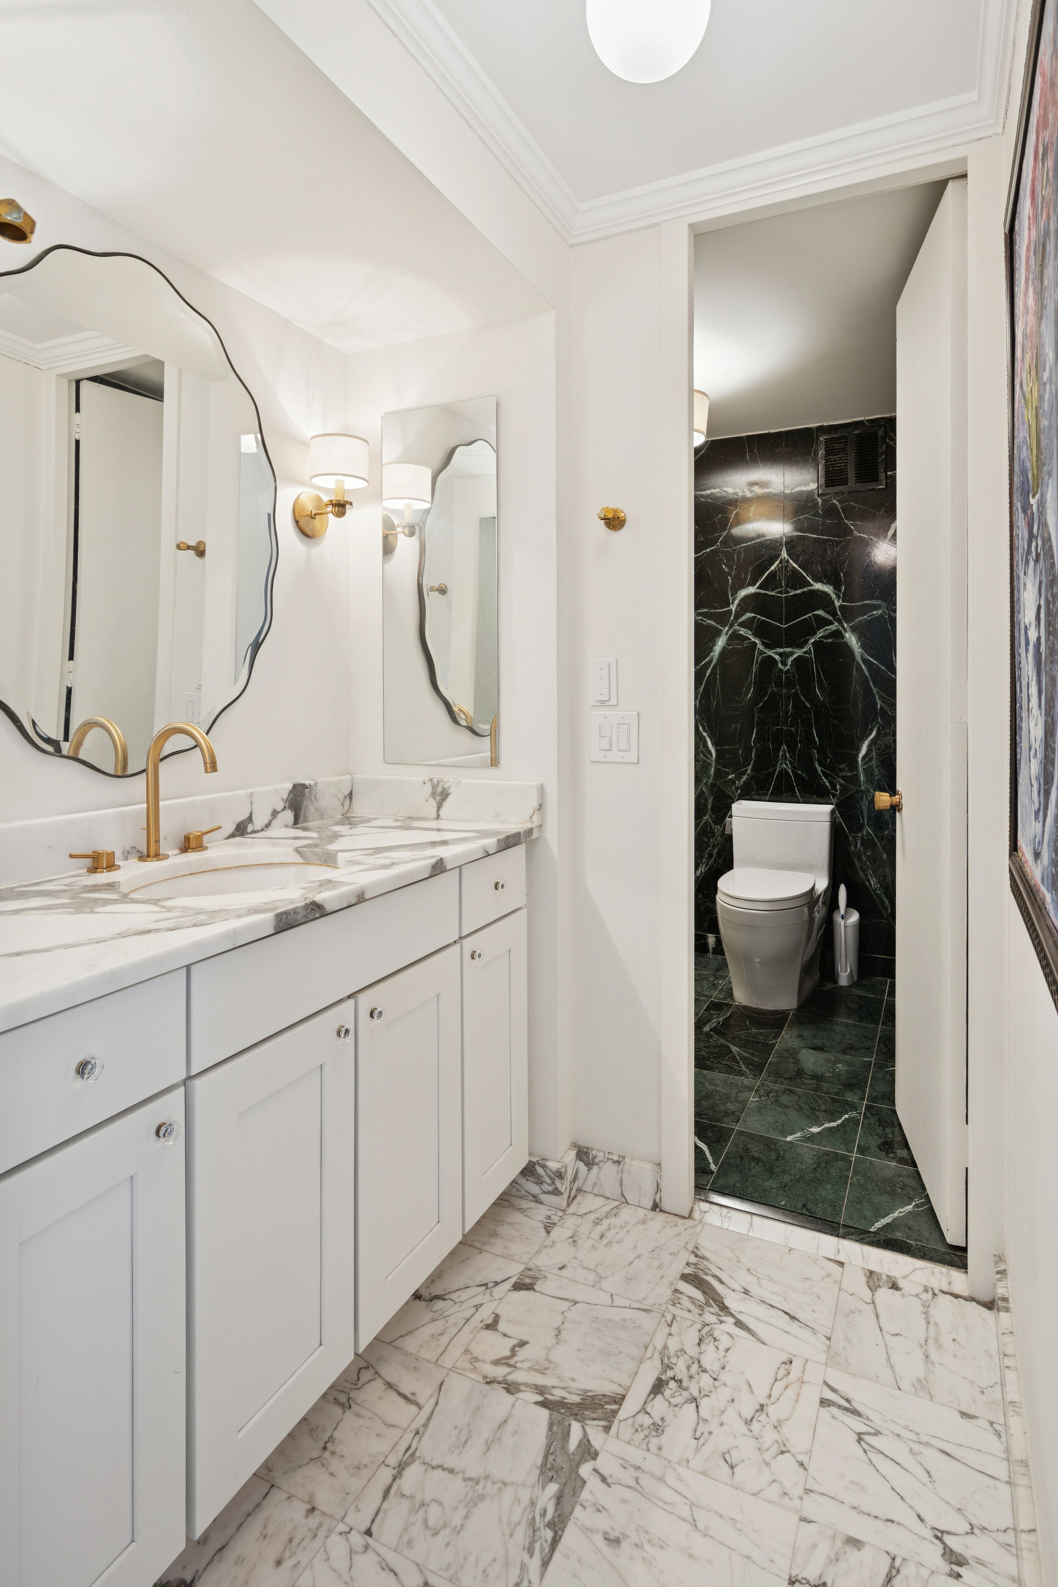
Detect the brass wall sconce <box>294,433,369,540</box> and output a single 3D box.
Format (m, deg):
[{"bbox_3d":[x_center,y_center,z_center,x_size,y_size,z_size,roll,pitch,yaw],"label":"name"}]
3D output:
[{"bbox_3d":[-0.492,-0.773,2.016,0.181,0.234,0.150,2,4,27],"label":"brass wall sconce"}]

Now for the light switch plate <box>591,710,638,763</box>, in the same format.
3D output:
[{"bbox_3d":[0.209,-0.137,1.938,0.122,0.124,0.008,2,5,27],"label":"light switch plate"}]

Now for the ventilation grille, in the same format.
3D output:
[{"bbox_3d":[1.372,-1.422,3.374,0.268,0.275,0.020,3,7,27],"label":"ventilation grille"}]

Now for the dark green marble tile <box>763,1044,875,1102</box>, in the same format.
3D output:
[{"bbox_3d":[0.924,0.892,2.530,0.305,0.012,0.305,3,7,27],"label":"dark green marble tile"}]

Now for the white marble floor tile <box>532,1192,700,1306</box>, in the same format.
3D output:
[{"bbox_3d":[0.197,1.012,1.774,0.305,0.010,0.299,3,7,27],"label":"white marble floor tile"}]

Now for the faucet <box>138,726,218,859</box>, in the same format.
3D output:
[{"bbox_3d":[-0.662,-0.003,1.503,0.190,0.262,0.060,3,7,25],"label":"faucet"}]

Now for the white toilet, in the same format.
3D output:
[{"bbox_3d":[0.970,0.436,3.184,0.410,0.725,0.710,3,7,27],"label":"white toilet"}]

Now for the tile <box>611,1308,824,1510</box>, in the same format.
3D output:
[{"bbox_3d":[0.341,1.069,1.393,0.305,0.012,0.305,3,7,27],"label":"tile"}]

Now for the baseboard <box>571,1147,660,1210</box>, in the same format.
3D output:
[{"bbox_3d":[0.221,0.940,1.937,0.214,0.099,0.020,2,5,27],"label":"baseboard"}]

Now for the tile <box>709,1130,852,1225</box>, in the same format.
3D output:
[{"bbox_3d":[0.644,0.959,2.002,0.303,0.010,0.305,3,7,27],"label":"tile"}]

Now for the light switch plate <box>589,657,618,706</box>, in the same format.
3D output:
[{"bbox_3d":[0.184,-0.274,1.950,0.072,0.116,0.012,2,5,27],"label":"light switch plate"}]

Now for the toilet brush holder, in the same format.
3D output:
[{"bbox_3d":[1.322,0.638,3.308,0.100,0.300,0.105,3,7,27],"label":"toilet brush holder"}]

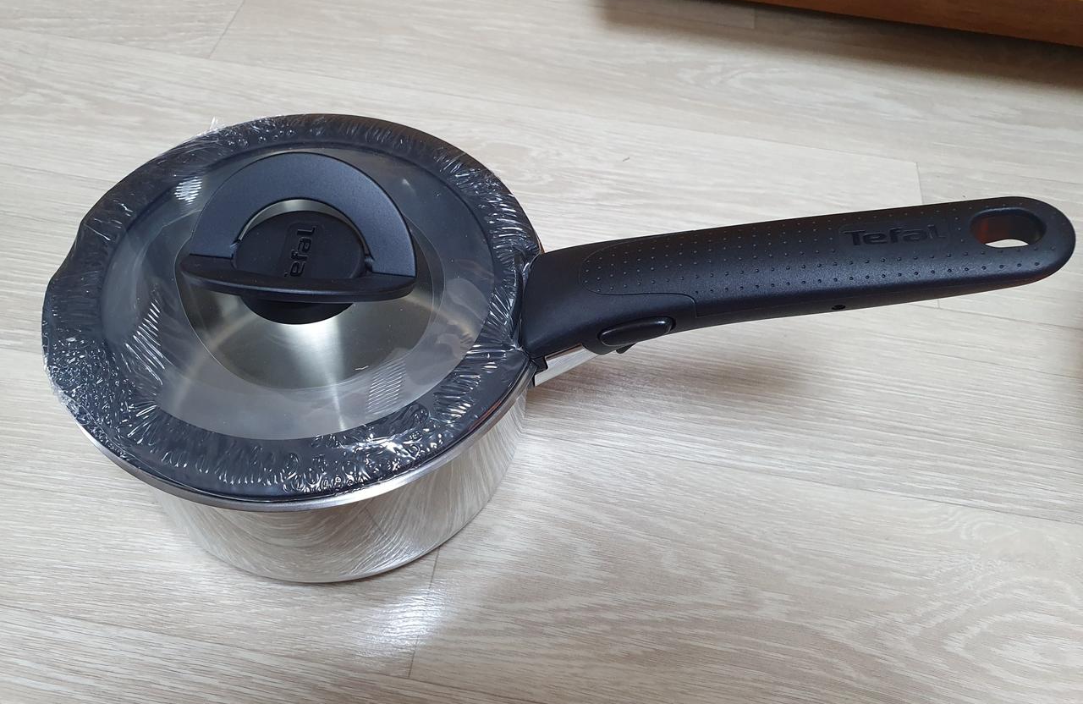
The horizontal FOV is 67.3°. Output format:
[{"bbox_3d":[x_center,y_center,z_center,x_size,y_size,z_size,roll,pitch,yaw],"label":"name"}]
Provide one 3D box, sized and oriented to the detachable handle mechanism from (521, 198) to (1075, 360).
[{"bbox_3d":[0.083,-0.026,0.287,0.184,0.032,0.037,-5,55,14],"label":"detachable handle mechanism"}]

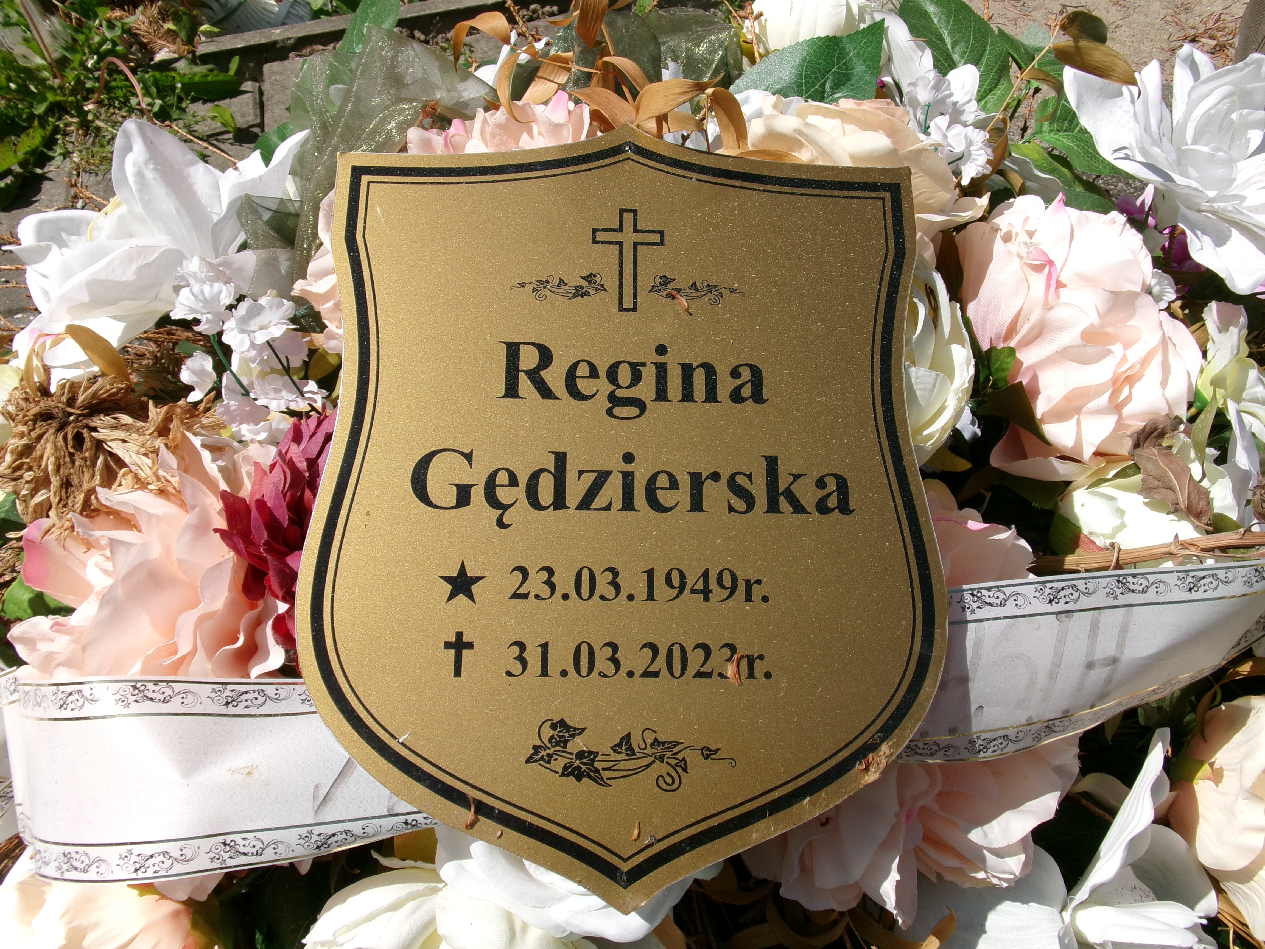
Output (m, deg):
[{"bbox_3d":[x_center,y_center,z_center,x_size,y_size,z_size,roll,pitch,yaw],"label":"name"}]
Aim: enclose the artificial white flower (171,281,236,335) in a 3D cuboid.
[{"bbox_3d":[-0.180,-0.070,0.430,0.027,0.019,0.024,-9,38,7],"label":"artificial white flower"}]

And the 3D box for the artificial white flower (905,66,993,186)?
[{"bbox_3d":[0.147,-0.162,0.475,0.037,0.044,0.035,15,31,-9],"label":"artificial white flower"}]

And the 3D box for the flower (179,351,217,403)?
[{"bbox_3d":[-0.189,-0.042,0.445,0.015,0.022,0.021,21,6,-30],"label":"flower"}]

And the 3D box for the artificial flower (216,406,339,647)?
[{"bbox_3d":[-0.127,0.024,0.430,0.090,0.060,0.092,-4,59,6],"label":"artificial flower"}]

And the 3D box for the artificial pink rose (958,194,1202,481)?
[{"bbox_3d":[0.195,-0.059,0.445,0.098,0.082,0.112,-5,70,-14],"label":"artificial pink rose"}]

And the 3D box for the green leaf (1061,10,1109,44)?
[{"bbox_3d":[0.226,-0.223,0.510,0.028,0.015,0.022,18,53,6],"label":"green leaf"}]

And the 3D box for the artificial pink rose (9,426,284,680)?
[{"bbox_3d":[-0.204,0.035,0.440,0.112,0.075,0.104,-1,56,1],"label":"artificial pink rose"}]

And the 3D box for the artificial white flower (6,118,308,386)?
[{"bbox_3d":[-0.219,-0.104,0.480,0.125,0.080,0.112,-3,52,4],"label":"artificial white flower"}]

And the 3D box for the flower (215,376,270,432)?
[{"bbox_3d":[-0.170,-0.030,0.445,0.023,0.016,0.022,-5,66,11],"label":"flower"}]

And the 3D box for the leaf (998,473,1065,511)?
[{"bbox_3d":[0.185,0.006,0.475,0.038,0.012,0.026,18,55,13],"label":"leaf"}]

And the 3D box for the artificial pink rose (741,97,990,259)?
[{"bbox_3d":[0.105,-0.134,0.468,0.104,0.075,0.095,7,41,-6],"label":"artificial pink rose"}]

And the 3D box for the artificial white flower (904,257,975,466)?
[{"bbox_3d":[0.102,-0.051,0.445,0.088,0.065,0.086,3,56,-5],"label":"artificial white flower"}]

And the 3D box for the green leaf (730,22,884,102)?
[{"bbox_3d":[0.087,-0.196,0.495,0.060,0.018,0.066,40,65,18],"label":"green leaf"}]

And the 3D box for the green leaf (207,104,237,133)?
[{"bbox_3d":[-0.433,-0.376,1.080,0.017,0.008,0.040,-40,74,-23],"label":"green leaf"}]

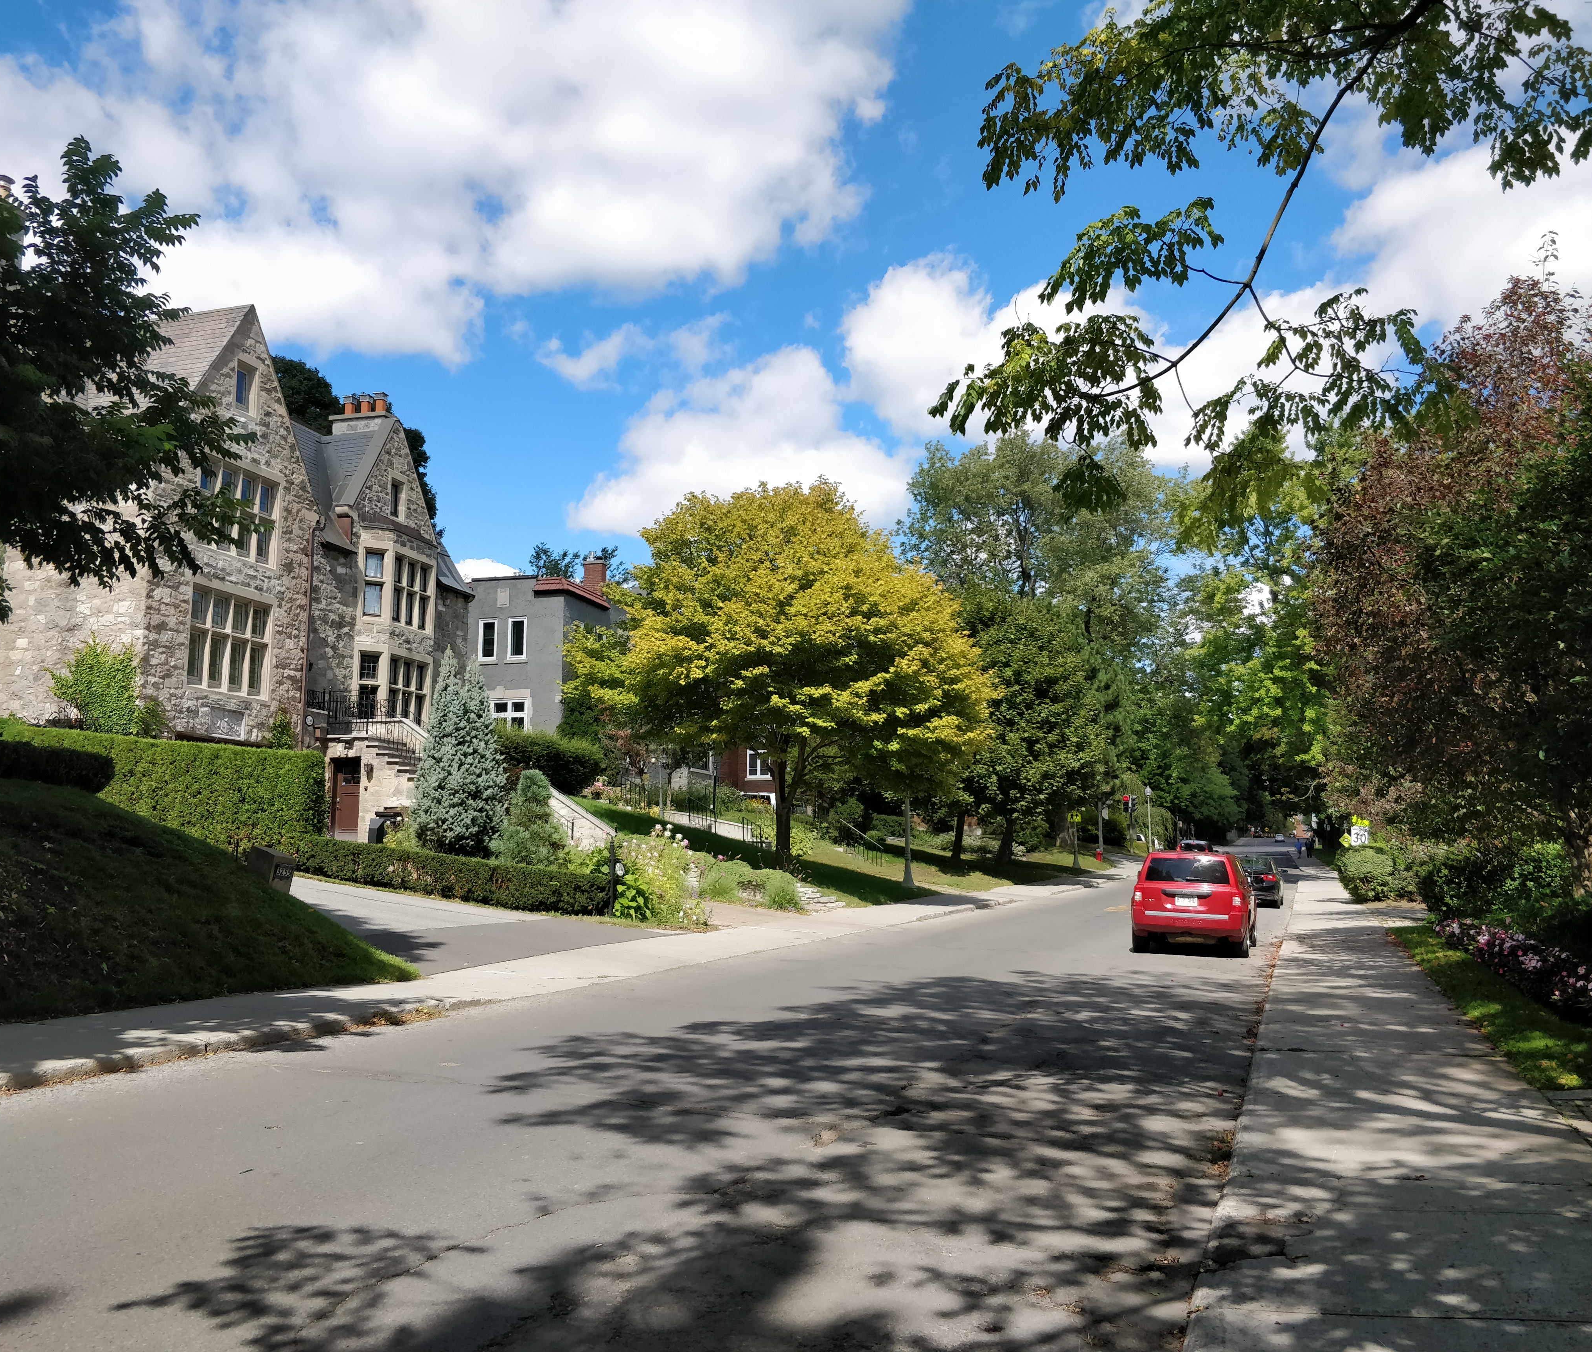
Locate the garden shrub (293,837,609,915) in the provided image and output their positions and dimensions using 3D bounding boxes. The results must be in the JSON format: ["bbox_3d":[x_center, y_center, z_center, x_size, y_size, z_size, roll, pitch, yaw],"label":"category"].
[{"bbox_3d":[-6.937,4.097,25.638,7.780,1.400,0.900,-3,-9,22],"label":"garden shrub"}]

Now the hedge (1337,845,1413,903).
[{"bbox_3d":[16.301,5.573,35.200,2.000,1.620,2.100,-3,-8,22],"label":"hedge"}]

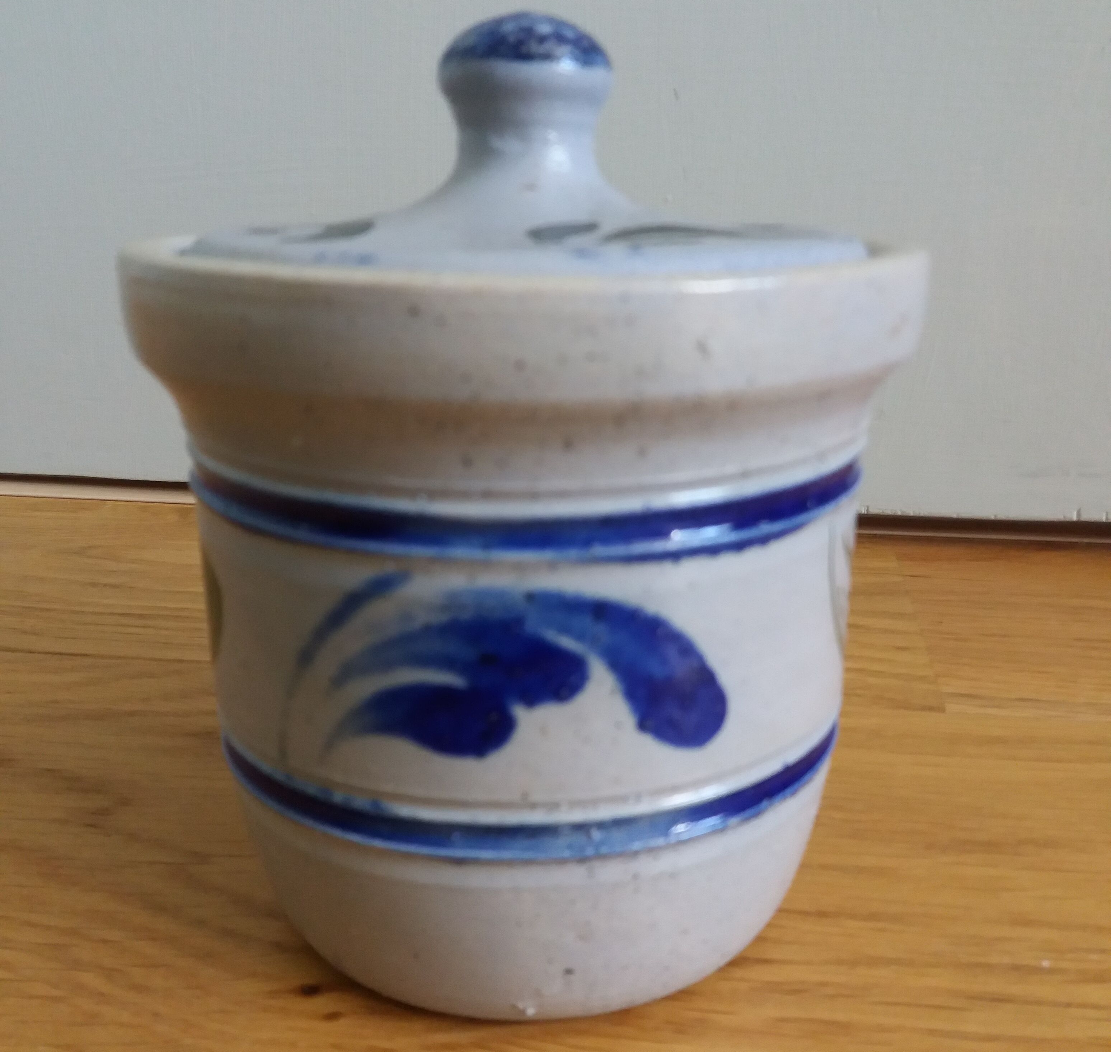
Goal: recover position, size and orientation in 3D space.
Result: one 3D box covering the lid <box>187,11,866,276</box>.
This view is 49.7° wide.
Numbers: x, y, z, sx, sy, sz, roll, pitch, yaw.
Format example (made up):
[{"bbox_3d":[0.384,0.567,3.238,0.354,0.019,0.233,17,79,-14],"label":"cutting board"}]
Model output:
[{"bbox_3d":[-0.004,-0.052,0.171,0.096,0.040,0.096,0,17,0],"label":"lid"}]

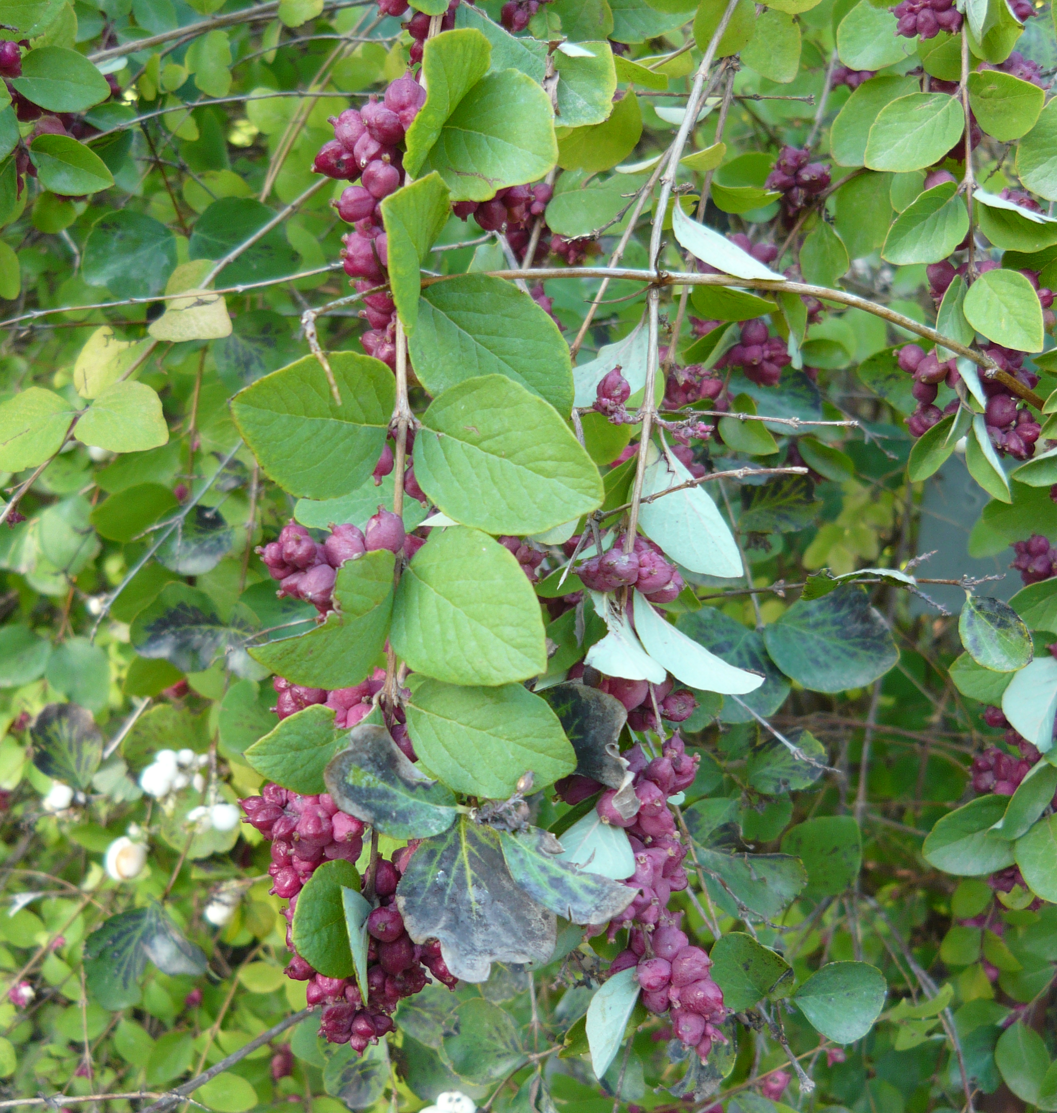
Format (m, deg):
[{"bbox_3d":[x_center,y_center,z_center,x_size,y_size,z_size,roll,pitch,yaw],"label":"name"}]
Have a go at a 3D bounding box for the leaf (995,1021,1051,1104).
[{"bbox_3d":[0.252,0.257,0.680,0.028,0.035,0.009,-30,-18,-11],"label":"leaf"}]

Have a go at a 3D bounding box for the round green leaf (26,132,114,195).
[{"bbox_3d":[-0.143,-0.122,0.420,0.032,0.009,0.021,25,61,11],"label":"round green leaf"}]

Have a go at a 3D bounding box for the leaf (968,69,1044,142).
[{"bbox_3d":[0.179,-0.171,0.510,0.032,0.028,0.009,25,-15,-3],"label":"leaf"}]

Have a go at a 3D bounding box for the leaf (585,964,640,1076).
[{"bbox_3d":[0.021,0.122,0.354,0.012,0.031,0.011,21,-2,-22],"label":"leaf"}]

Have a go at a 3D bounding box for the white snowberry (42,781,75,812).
[{"bbox_3d":[-0.217,0.111,0.620,0.013,0.013,0.013,0,14,0],"label":"white snowberry"}]

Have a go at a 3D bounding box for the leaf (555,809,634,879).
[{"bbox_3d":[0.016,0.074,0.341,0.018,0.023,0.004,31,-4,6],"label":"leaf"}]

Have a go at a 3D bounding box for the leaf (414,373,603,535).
[{"bbox_3d":[-0.004,-0.024,0.310,0.046,0.034,0.008,24,-17,5],"label":"leaf"}]

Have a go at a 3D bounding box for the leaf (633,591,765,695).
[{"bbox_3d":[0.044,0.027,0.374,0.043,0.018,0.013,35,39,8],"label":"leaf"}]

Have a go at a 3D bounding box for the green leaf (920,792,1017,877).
[{"bbox_3d":[0.132,0.084,0.400,0.030,0.010,0.022,-12,61,-7],"label":"green leaf"}]

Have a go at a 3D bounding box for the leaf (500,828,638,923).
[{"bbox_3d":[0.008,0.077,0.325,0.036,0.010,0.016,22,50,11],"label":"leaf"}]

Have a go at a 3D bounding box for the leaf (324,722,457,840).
[{"bbox_3d":[-0.032,0.052,0.310,0.032,0.024,0.008,19,-20,4],"label":"leaf"}]

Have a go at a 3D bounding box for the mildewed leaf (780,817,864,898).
[{"bbox_3d":[0.110,0.113,0.504,0.032,0.032,0.006,-11,-17,-3],"label":"mildewed leaf"}]

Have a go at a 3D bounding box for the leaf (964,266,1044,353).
[{"bbox_3d":[0.147,-0.076,0.415,0.024,0.029,0.005,-44,-9,-16],"label":"leaf"}]

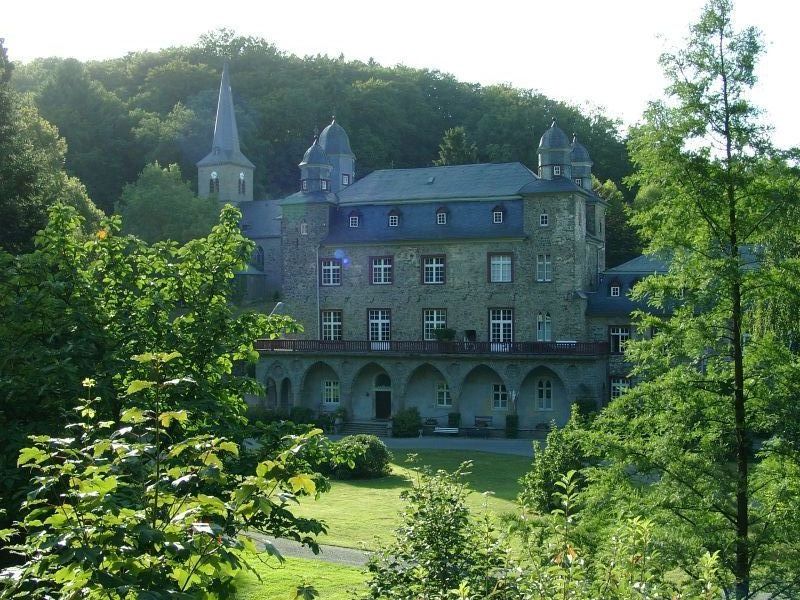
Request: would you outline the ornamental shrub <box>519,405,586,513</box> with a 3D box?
[{"bbox_3d":[6.745,7.011,46.000,2.900,4.600,2.800,0,-1,8],"label":"ornamental shrub"}]

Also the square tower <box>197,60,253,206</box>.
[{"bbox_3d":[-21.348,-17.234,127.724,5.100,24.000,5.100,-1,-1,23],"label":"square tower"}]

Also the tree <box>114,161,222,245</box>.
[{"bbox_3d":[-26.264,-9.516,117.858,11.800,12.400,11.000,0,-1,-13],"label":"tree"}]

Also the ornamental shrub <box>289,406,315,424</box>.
[{"bbox_3d":[-7.205,8.558,76.073,1.850,1.600,1.500,-1,-1,23],"label":"ornamental shrub"}]

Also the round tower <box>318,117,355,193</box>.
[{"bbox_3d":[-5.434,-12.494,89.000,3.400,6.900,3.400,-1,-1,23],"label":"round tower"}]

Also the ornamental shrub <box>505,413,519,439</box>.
[{"bbox_3d":[7.554,8.503,70.459,0.920,1.750,0.880,-1,-1,23],"label":"ornamental shrub"}]

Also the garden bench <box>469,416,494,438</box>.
[{"bbox_3d":[5.643,8.690,72.011,1.600,1.000,0.650,-1,-1,23],"label":"garden bench"}]

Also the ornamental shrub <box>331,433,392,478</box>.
[{"bbox_3d":[-2.026,8.457,56.200,3.200,2.300,2.800,0,-1,-2],"label":"ornamental shrub"}]

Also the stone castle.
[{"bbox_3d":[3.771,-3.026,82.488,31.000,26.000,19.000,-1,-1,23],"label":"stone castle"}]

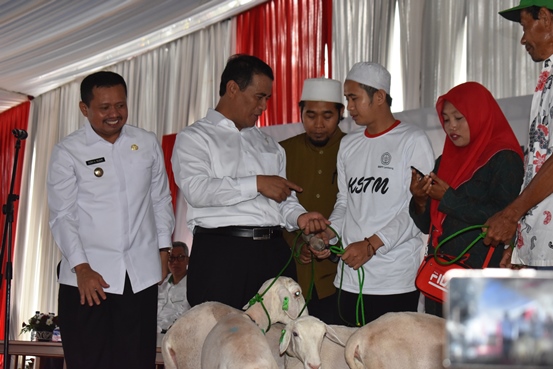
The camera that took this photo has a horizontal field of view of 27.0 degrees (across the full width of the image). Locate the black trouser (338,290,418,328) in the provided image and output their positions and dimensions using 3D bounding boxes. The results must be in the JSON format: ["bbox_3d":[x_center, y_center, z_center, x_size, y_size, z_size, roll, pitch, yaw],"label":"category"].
[{"bbox_3d":[0.405,0.670,4.560,0.360,0.960,0.260,-2,-5,25],"label":"black trouser"}]

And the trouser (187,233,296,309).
[{"bbox_3d":[-0.128,0.670,4.220,0.390,1.020,0.280,3,-5,-34],"label":"trouser"}]

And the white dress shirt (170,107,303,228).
[{"bbox_3d":[-0.144,-0.055,4.210,0.480,0.470,0.360,3,-5,-35],"label":"white dress shirt"}]

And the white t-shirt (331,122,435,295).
[{"bbox_3d":[0.420,0.096,4.570,0.440,0.690,0.320,-2,-5,27],"label":"white t-shirt"}]

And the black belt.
[{"bbox_3d":[-0.139,0.179,4.240,0.340,0.045,0.250,3,-5,-36],"label":"black belt"}]

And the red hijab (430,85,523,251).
[{"bbox_3d":[0.785,-0.075,4.530,0.360,0.640,0.330,-3,-5,36],"label":"red hijab"}]

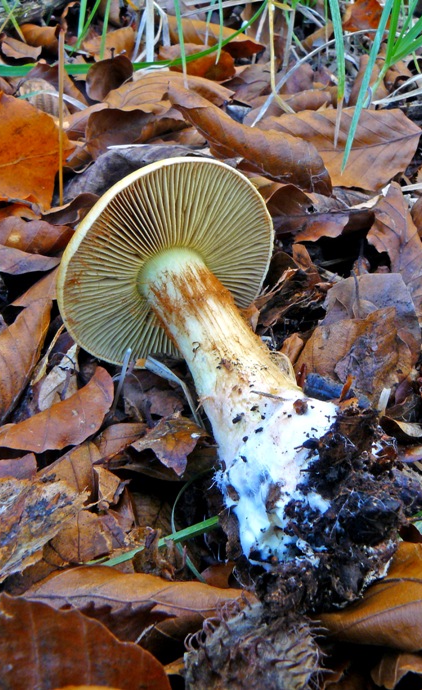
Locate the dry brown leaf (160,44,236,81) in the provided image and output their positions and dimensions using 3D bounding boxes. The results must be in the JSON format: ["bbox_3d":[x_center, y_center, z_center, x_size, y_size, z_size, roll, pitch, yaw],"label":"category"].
[{"bbox_3d":[-0.006,-0.148,0.448,0.042,0.016,0.029,5,67,6],"label":"dry brown leaf"}]

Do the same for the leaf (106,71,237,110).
[{"bbox_3d":[-0.021,-0.127,0.428,0.066,0.015,0.041,-3,50,-4],"label":"leaf"}]

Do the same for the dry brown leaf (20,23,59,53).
[{"bbox_3d":[-0.094,-0.169,0.471,0.020,0.011,0.017,0,63,0],"label":"dry brown leaf"}]

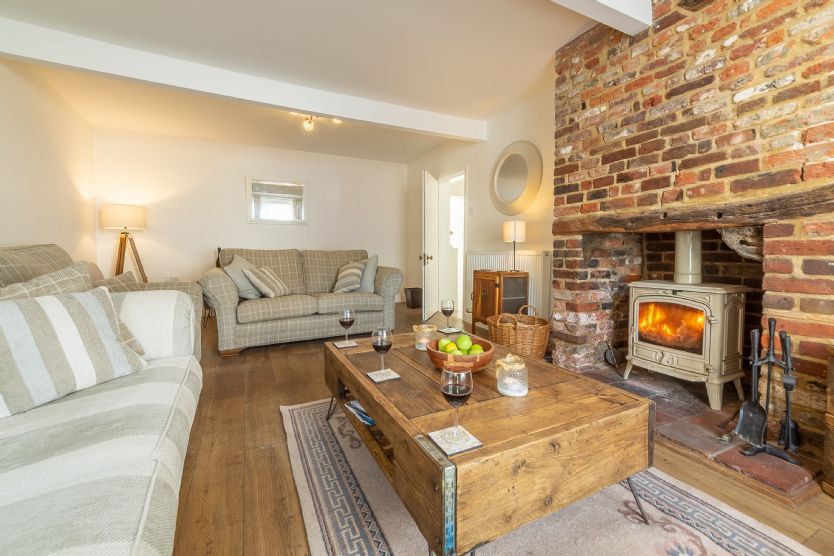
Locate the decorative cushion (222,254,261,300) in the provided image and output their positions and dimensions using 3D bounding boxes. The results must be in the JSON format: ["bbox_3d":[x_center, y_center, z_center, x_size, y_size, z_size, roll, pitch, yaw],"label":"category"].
[{"bbox_3d":[-1.743,-0.019,3.322,0.160,0.420,0.420,-28,-4,15],"label":"decorative cushion"}]

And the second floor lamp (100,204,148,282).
[{"bbox_3d":[-3.695,-0.161,4.144,0.500,1.487,0.480,-2,4,-23],"label":"second floor lamp"}]

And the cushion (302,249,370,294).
[{"bbox_3d":[-0.998,-0.074,3.941,0.700,0.500,0.220,-2,-10,-31],"label":"cushion"}]

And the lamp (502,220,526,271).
[{"bbox_3d":[0.960,-0.305,3.163,0.215,0.480,0.215,0,4,0],"label":"lamp"}]

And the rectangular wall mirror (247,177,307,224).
[{"bbox_3d":[-2.116,-1.161,4.943,0.840,0.690,0.035,-2,4,-27],"label":"rectangular wall mirror"}]

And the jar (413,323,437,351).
[{"bbox_3d":[0.038,0.295,1.640,0.110,0.115,0.110,0,4,0],"label":"jar"}]

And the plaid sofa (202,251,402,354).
[{"bbox_3d":[-1.231,0.159,3.590,1.900,0.920,0.950,-2,4,-31],"label":"plaid sofa"}]

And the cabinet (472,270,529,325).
[{"bbox_3d":[0.830,0.286,3.252,0.310,0.710,0.410,-2,4,-26],"label":"cabinet"}]

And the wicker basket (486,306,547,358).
[{"bbox_3d":[0.855,0.477,2.777,0.470,0.390,0.500,3,5,37],"label":"wicker basket"}]

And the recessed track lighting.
[{"bbox_3d":[-1.161,-1.819,3.769,0.570,0.160,0.130,-2,4,-23],"label":"recessed track lighting"}]

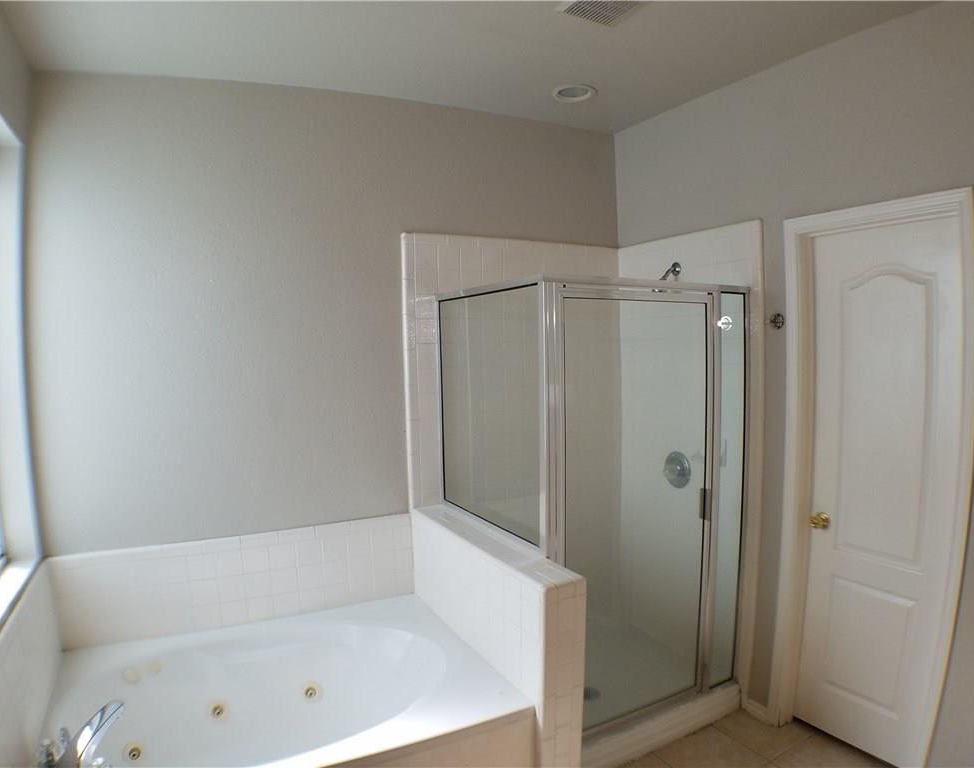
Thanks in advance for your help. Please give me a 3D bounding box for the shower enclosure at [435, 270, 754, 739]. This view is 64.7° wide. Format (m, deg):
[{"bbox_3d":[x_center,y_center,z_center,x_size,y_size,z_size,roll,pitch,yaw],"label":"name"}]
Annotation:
[{"bbox_3d":[0.446,0.490,3.380,1.020,1.800,0.900,-2,3,-28],"label":"shower enclosure"}]

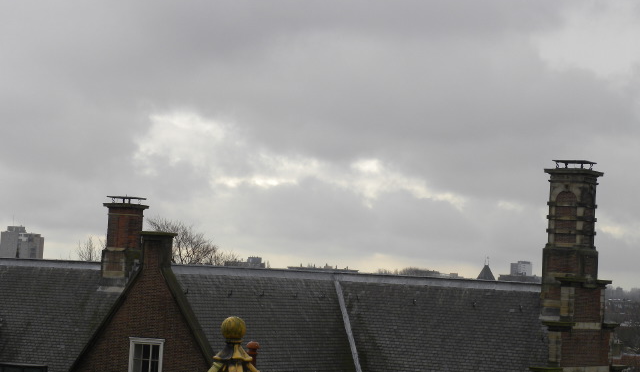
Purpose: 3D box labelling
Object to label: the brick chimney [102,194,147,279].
[{"bbox_3d":[-8.766,2.278,97.000,1.420,3.620,1.580,2,-3,27],"label":"brick chimney"}]

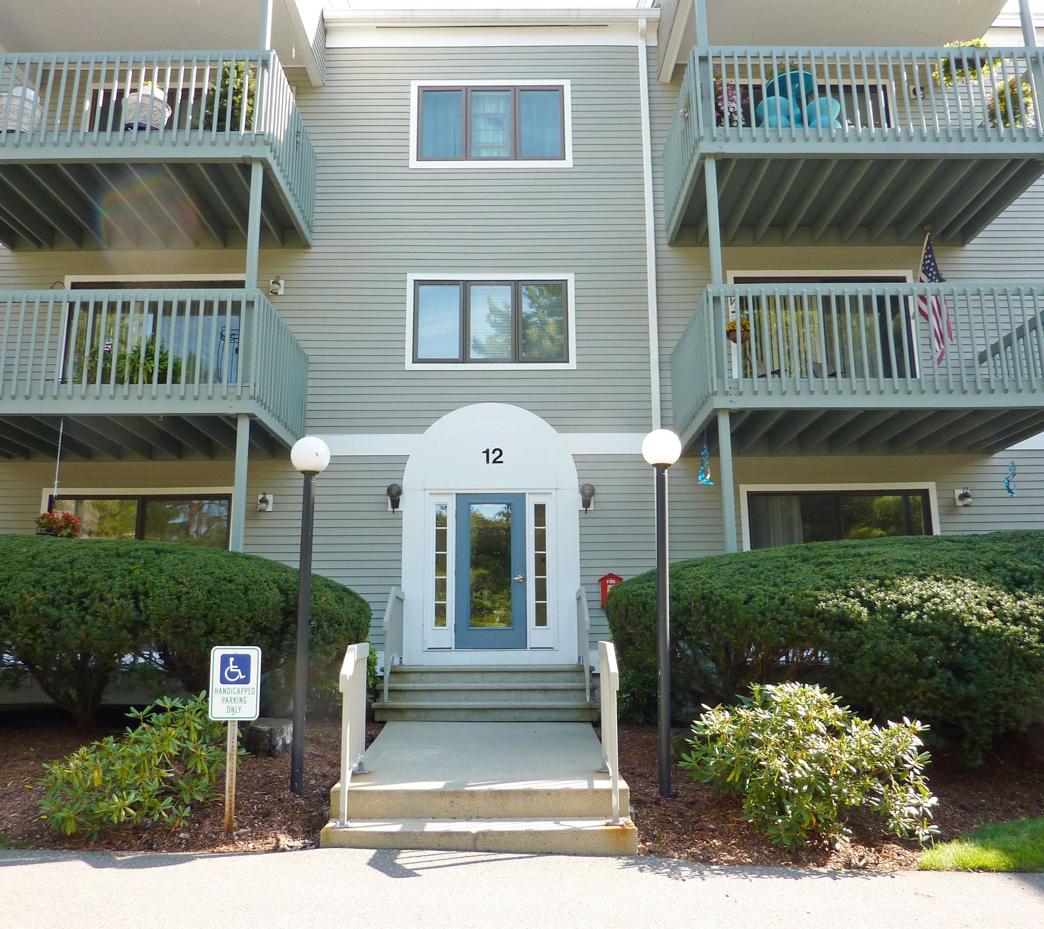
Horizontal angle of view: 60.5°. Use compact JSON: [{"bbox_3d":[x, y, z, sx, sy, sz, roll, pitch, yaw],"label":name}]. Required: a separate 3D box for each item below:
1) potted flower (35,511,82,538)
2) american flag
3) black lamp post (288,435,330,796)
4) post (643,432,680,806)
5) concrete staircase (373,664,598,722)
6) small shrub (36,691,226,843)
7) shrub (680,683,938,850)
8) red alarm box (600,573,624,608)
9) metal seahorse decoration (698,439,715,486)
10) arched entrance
[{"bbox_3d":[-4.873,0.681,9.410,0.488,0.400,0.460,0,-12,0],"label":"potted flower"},{"bbox_3d":[5.340,-2.136,11.697,0.382,1.800,0.480,0,-12,0],"label":"american flag"},{"bbox_3d":[-1.630,1.060,6.643,0.300,2.634,0.300,0,-12,0],"label":"black lamp post"},{"bbox_3d":[1.085,1.047,6.652,0.300,2.701,0.300,0,-12,0],"label":"post"},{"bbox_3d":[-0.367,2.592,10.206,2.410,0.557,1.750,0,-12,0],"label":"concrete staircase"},{"bbox_3d":[-2.451,1.942,5.891,1.160,0.815,1.050,0,-12,0],"label":"small shrub"},{"bbox_3d":[1.779,1.873,5.788,1.540,0.890,1.300,0,-12,0],"label":"shrub"},{"bbox_3d":[1.128,1.599,11.312,0.300,0.436,0.180,0,-12,0],"label":"red alarm box"},{"bbox_3d":[2.117,-0.021,10.327,0.200,0.543,0.160,0,-12,0],"label":"metal seahorse decoration"},{"bbox_3d":[-0.393,0.855,11.583,2.285,3.406,0.160,0,-12,0],"label":"arched entrance"}]

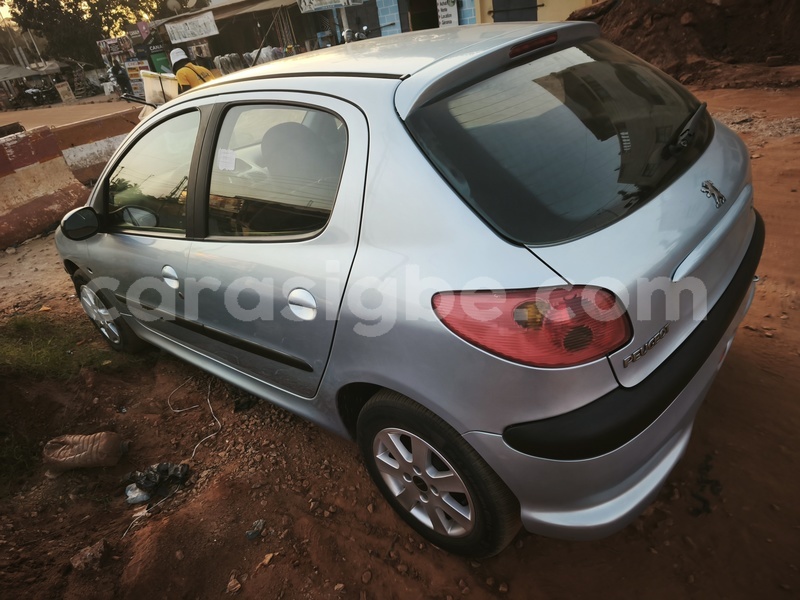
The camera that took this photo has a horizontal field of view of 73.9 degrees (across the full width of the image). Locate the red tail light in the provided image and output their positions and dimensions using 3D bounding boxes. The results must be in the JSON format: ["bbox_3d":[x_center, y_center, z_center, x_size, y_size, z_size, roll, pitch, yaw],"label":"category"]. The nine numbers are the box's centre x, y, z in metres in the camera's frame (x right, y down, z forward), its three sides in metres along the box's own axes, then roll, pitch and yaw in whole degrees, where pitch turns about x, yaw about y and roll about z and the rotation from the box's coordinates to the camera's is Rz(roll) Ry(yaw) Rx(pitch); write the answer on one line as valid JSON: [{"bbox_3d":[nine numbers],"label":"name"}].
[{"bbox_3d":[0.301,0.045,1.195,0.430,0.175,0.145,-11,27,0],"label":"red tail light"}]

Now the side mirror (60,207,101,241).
[{"bbox_3d":[-1.391,-0.338,2.315,0.110,0.130,0.185,13,36,39],"label":"side mirror"}]

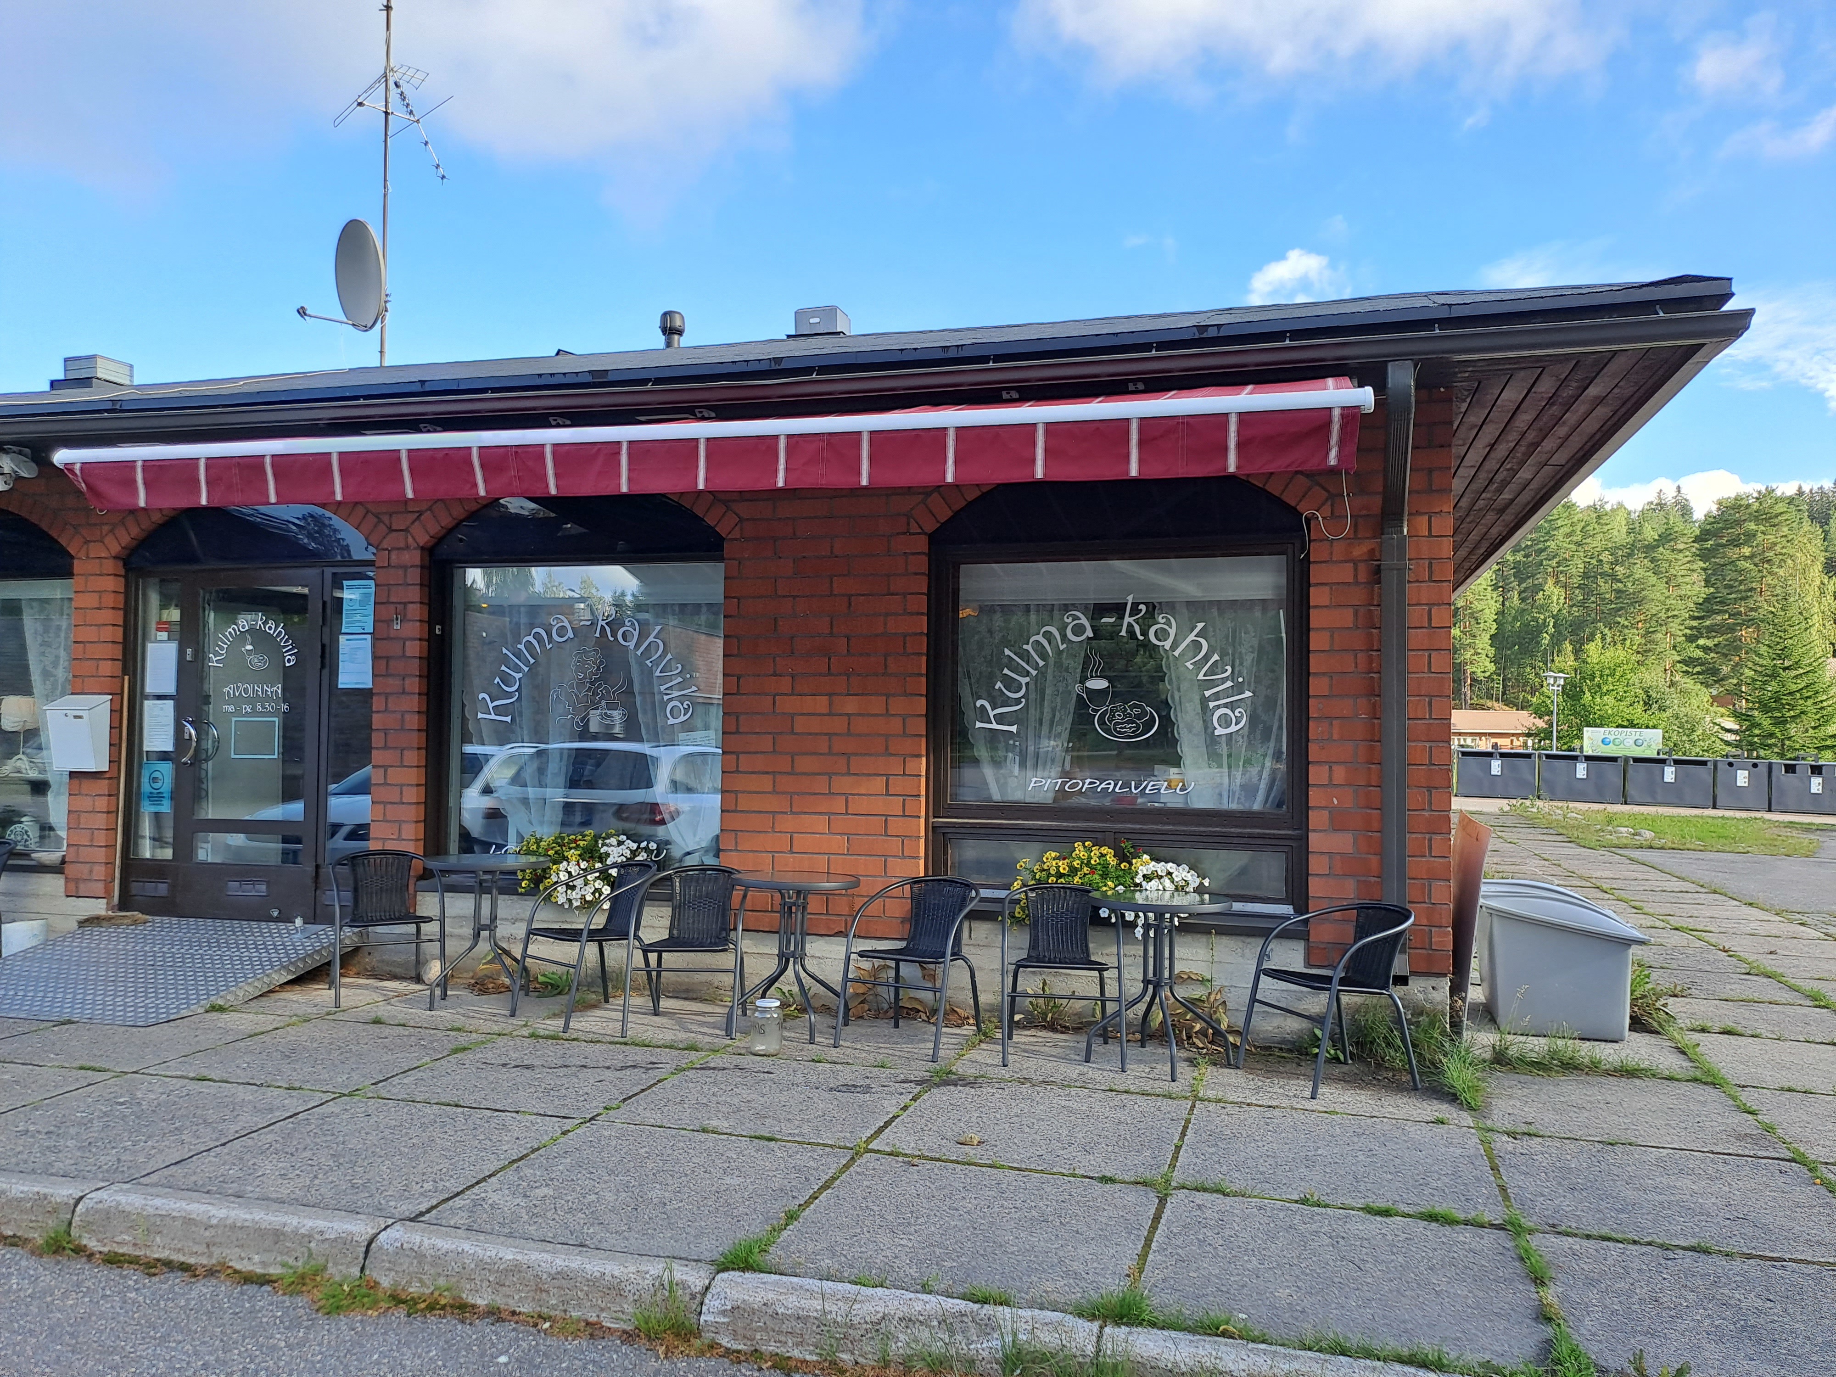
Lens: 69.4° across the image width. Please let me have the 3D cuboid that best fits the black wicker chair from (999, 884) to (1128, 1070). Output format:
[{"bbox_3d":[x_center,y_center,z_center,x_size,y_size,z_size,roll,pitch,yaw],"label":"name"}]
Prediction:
[{"bbox_3d":[0.638,1.240,5.806,0.540,0.706,0.570,0,-2,6],"label":"black wicker chair"}]

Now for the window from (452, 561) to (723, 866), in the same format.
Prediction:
[{"bbox_3d":[-1.809,0.149,7.174,1.660,1.660,0.130,0,-1,16],"label":"window"}]

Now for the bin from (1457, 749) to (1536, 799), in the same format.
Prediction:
[{"bbox_3d":[15.197,2.228,34.817,1.860,1.190,1.450,0,-1,23],"label":"bin"}]

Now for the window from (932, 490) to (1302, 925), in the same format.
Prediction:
[{"bbox_3d":[0.951,0.033,6.522,1.840,2.200,0.120,0,-2,16],"label":"window"}]

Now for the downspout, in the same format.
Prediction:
[{"bbox_3d":[2.107,-0.023,5.815,0.110,2.660,0.400,0,-2,16],"label":"downspout"}]

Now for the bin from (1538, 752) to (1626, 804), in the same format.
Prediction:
[{"bbox_3d":[16.259,2.186,32.624,1.800,1.170,1.300,0,-2,16],"label":"bin"}]

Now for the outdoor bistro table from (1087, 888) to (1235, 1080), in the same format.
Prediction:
[{"bbox_3d":[1.026,1.244,5.647,0.610,0.700,0.610,0,-2,16],"label":"outdoor bistro table"}]

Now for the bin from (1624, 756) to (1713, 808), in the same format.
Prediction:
[{"bbox_3d":[18.784,2.336,33.295,1.880,1.180,1.450,0,-1,23],"label":"bin"}]

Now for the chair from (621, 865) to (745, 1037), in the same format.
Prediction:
[{"bbox_3d":[-1.067,1.226,6.253,0.540,0.730,0.560,1,-1,3],"label":"chair"}]

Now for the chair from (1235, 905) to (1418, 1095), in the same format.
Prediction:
[{"bbox_3d":[1.709,1.255,5.506,0.560,0.730,0.540,1,-1,-18],"label":"chair"}]

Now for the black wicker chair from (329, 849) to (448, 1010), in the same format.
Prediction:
[{"bbox_3d":[-2.753,1.212,6.847,0.540,0.730,0.560,1,-1,-30],"label":"black wicker chair"}]

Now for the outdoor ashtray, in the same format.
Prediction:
[{"bbox_3d":[-0.660,1.473,5.798,0.140,0.226,0.140,1,-1,0],"label":"outdoor ashtray"}]

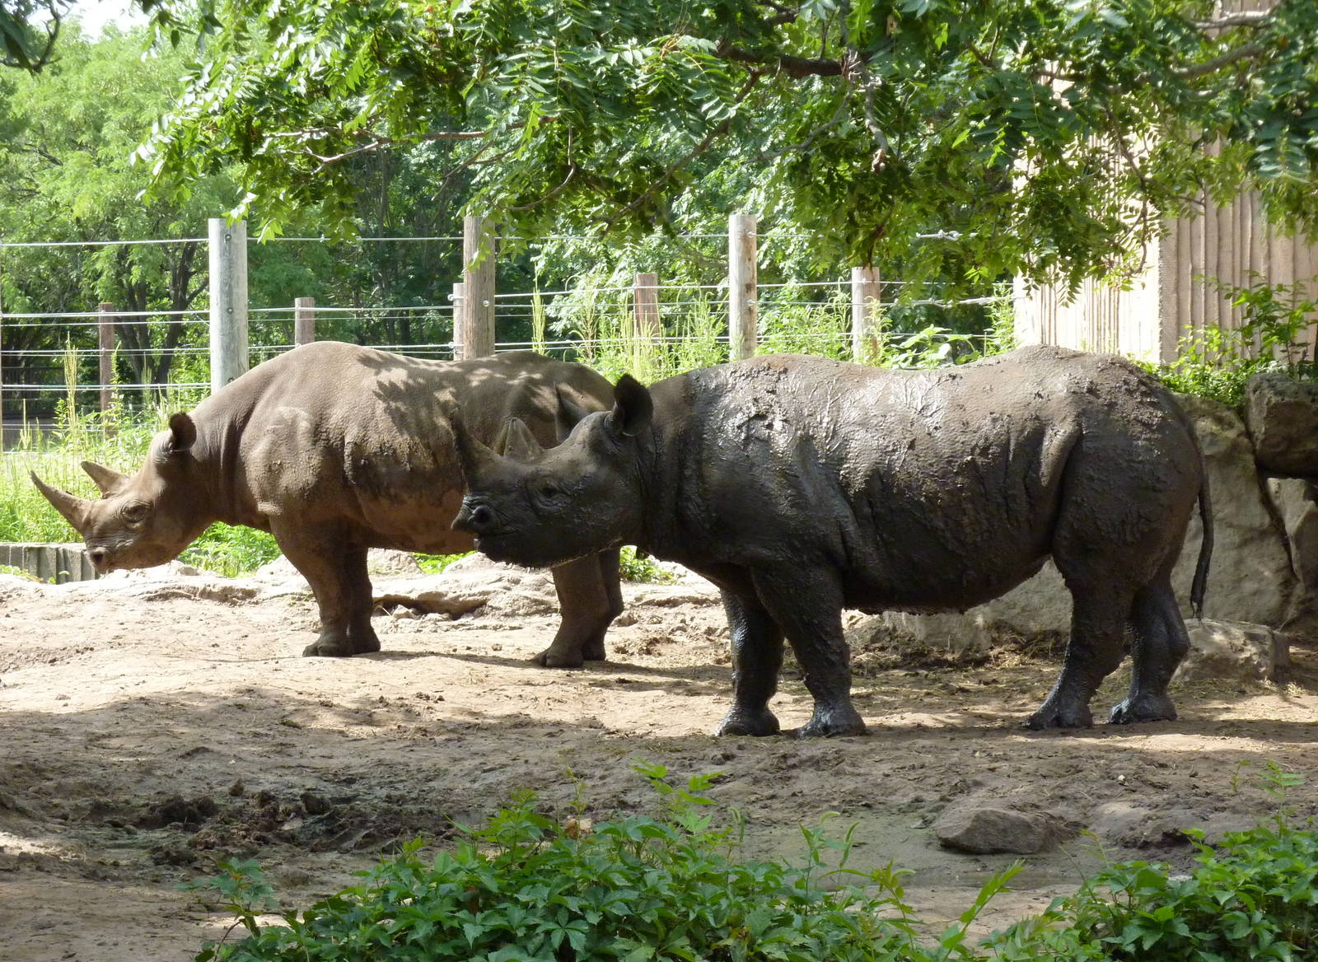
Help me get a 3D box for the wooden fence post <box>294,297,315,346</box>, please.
[{"bbox_3d":[-3.623,-0.905,40.533,0.200,1.950,0.200,0,2,0],"label":"wooden fence post"}]

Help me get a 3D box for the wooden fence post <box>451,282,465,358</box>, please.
[{"bbox_3d":[-1.696,-0.732,34.534,0.185,2.000,0.185,0,2,0],"label":"wooden fence post"}]

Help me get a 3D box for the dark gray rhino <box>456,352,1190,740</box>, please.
[{"bbox_3d":[0.700,0.230,15.400,3.050,1.500,0.950,0,2,-12],"label":"dark gray rhino"}]

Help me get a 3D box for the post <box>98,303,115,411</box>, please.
[{"bbox_3d":[-6.133,-1.030,44.032,0.160,1.900,0.160,0,2,0],"label":"post"}]

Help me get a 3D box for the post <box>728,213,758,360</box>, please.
[{"bbox_3d":[0.557,-0.690,26.236,0.182,2.150,0.182,0,2,0],"label":"post"}]

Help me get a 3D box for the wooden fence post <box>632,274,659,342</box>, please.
[{"bbox_3d":[-0.100,-0.681,32.034,0.178,2.000,0.178,0,2,0],"label":"wooden fence post"}]

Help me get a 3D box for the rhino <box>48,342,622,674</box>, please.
[{"bbox_3d":[-1.660,0.090,19.100,3.000,1.530,0.970,1,2,20],"label":"rhino"}]

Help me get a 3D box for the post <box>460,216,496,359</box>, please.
[{"bbox_3d":[-1.178,-0.667,26.036,0.205,2.150,0.205,0,2,0],"label":"post"}]

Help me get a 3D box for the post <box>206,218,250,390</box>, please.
[{"bbox_3d":[-2.721,-0.612,25.035,0.240,2.100,0.240,0,2,0],"label":"post"}]

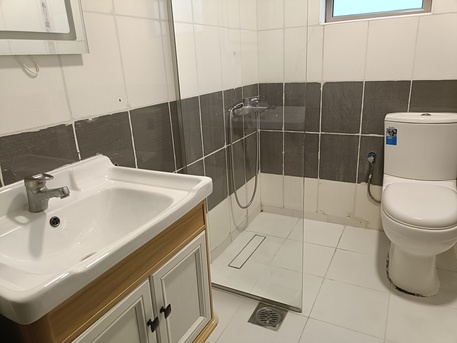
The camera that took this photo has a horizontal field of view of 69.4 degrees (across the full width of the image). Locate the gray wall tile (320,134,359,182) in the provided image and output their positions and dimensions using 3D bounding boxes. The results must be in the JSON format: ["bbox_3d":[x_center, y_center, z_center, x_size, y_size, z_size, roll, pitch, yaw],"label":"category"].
[{"bbox_3d":[0.745,-0.091,2.232,0.247,0.324,0.012,7,21,28],"label":"gray wall tile"}]

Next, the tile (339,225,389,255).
[{"bbox_3d":[0.898,0.458,2.131,0.323,0.010,0.316,7,21,28],"label":"tile"}]

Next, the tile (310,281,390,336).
[{"bbox_3d":[0.596,0.651,1.600,0.323,0.010,0.322,7,21,28],"label":"tile"}]

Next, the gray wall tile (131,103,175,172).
[{"bbox_3d":[-0.323,-0.116,1.442,0.012,0.326,0.247,7,21,28],"label":"gray wall tile"}]

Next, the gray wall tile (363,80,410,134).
[{"bbox_3d":[0.948,-0.376,1.996,0.254,0.331,0.010,7,21,28],"label":"gray wall tile"}]

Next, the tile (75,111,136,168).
[{"bbox_3d":[-0.440,-0.041,1.237,0.012,0.326,0.247,7,21,28],"label":"tile"}]

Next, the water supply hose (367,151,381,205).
[{"bbox_3d":[0.937,0.041,2.092,0.093,0.336,0.091,7,21,28],"label":"water supply hose"}]

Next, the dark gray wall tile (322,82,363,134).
[{"bbox_3d":[0.724,-0.402,2.114,0.254,0.331,0.010,7,21,28],"label":"dark gray wall tile"}]

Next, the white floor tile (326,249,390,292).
[{"bbox_3d":[0.748,0.554,1.867,0.323,0.010,0.322,7,21,28],"label":"white floor tile"}]

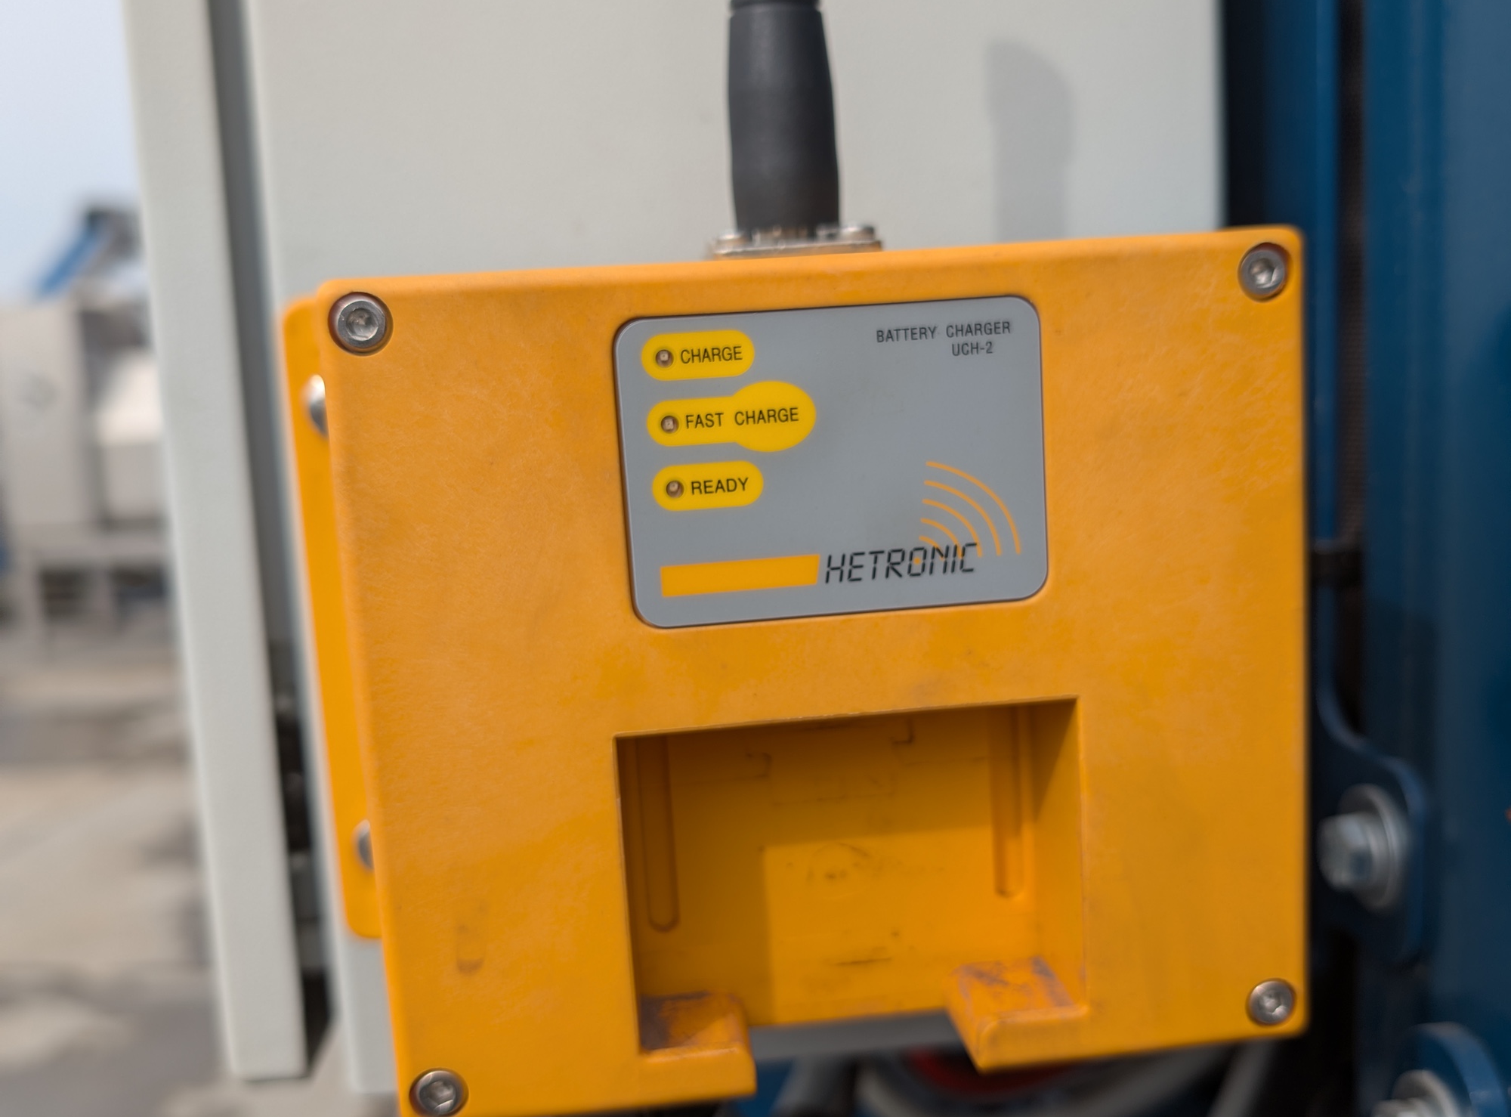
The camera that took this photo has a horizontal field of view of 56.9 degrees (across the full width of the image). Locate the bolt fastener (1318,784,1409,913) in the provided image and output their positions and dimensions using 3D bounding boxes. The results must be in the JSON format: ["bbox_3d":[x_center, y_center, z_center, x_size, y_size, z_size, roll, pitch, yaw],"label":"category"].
[{"bbox_3d":[0.148,0.072,0.342,0.012,0.030,0.030,-4,8,-5],"label":"bolt fastener"}]

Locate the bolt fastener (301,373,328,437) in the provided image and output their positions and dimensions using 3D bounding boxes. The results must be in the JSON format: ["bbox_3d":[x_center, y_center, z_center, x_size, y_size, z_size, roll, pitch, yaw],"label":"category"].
[{"bbox_3d":[-0.088,-0.032,0.288,0.013,0.013,0.005,-4,8,-5],"label":"bolt fastener"}]

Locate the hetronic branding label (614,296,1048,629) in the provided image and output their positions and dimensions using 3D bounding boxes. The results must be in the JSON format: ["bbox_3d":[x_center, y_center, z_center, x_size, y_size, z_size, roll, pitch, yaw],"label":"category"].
[{"bbox_3d":[0.013,-0.015,0.222,0.067,0.049,0.001,-4,8,-5],"label":"hetronic branding label"}]

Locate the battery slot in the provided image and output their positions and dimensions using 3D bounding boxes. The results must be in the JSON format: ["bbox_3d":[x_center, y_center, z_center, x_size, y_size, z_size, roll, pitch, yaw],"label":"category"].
[{"bbox_3d":[0.016,0.051,0.242,0.076,0.055,0.022,-4,8,-5],"label":"battery slot"}]

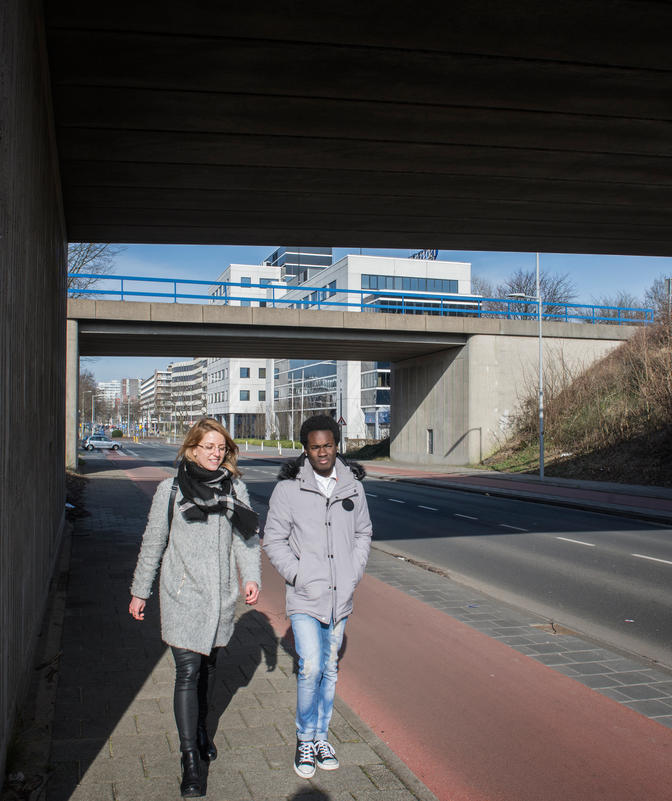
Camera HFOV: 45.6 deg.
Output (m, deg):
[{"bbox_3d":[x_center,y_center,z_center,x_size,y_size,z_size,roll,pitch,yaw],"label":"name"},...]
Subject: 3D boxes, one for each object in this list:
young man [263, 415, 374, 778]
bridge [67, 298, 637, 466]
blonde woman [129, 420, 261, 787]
[{"bbox_3d":[-0.105,0.950,4.100,0.540,1.760,0.410,0,-2,-12],"label":"young man"},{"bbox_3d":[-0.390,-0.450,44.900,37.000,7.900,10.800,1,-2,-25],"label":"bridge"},{"bbox_3d":[-0.710,0.952,3.940,0.590,1.725,0.530,1,-2,-16],"label":"blonde woman"}]

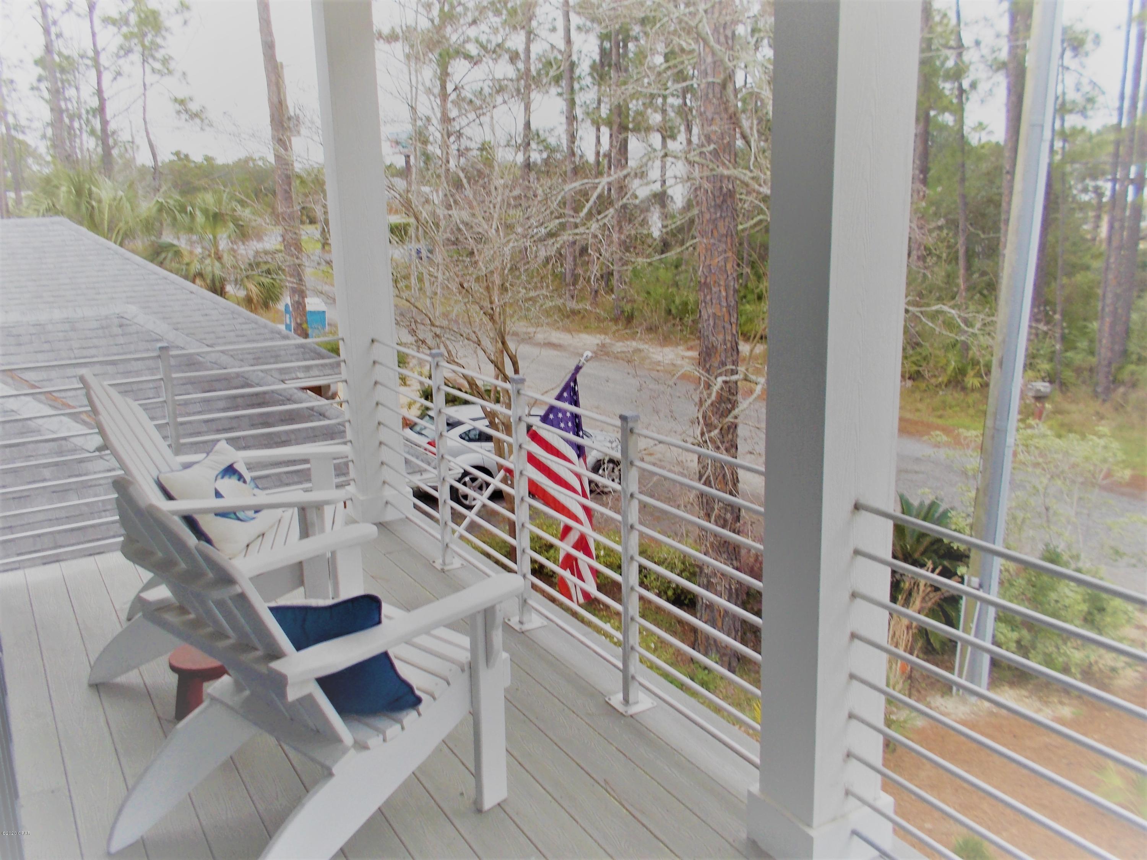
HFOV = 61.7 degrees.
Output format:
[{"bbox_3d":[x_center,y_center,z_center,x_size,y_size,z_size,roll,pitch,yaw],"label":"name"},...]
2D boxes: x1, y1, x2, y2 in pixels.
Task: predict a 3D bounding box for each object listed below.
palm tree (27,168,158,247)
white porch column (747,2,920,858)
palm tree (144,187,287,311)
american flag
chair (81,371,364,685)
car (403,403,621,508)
[{"bbox_3d":[-9.609,-2.543,19.964,2.800,5.604,2.800,-10,16,-31],"label":"palm tree"},{"bbox_3d":[0.582,-0.230,2.097,0.274,2.600,0.228,-10,16,-31],"label":"white porch column"},{"bbox_3d":[-6.944,-2.240,19.410,2.800,5.153,2.800,-10,16,-31],"label":"palm tree"},{"bbox_3d":[-0.106,0.369,5.578,0.600,1.480,0.220,-10,16,-31],"label":"american flag"},{"bbox_3d":[-1.279,0.278,3.513,0.910,1.030,0.770,-4,14,-12],"label":"chair"},{"bbox_3d":[-0.925,0.296,16.347,4.380,1.540,1.780,-6,14,-33],"label":"car"}]

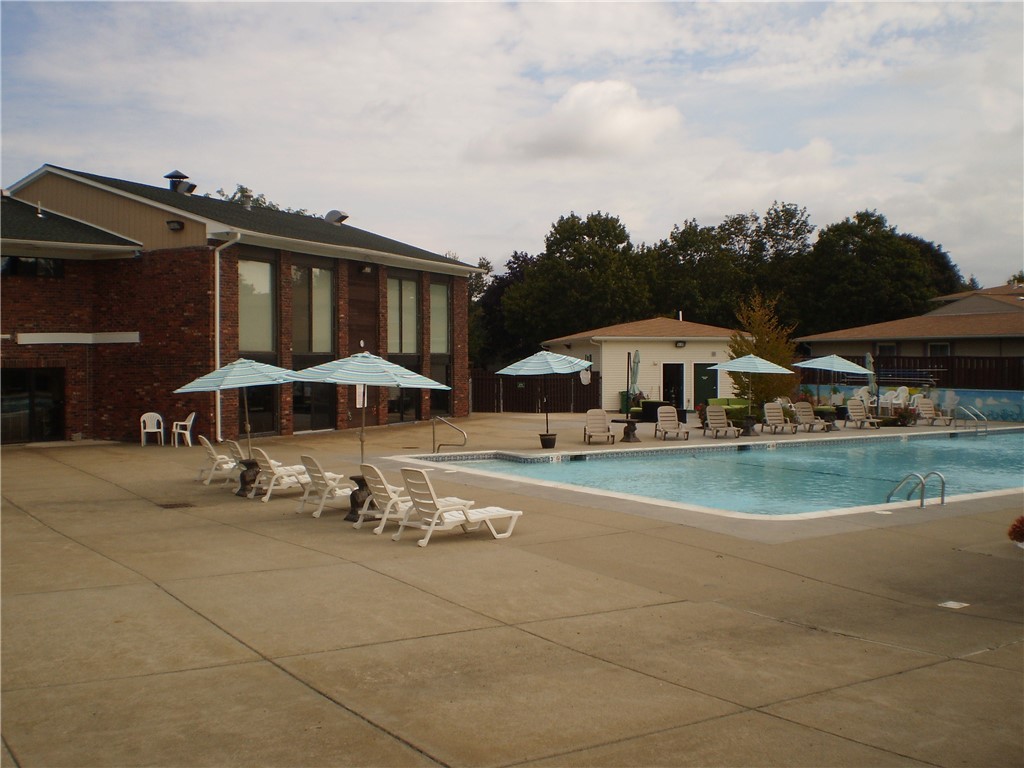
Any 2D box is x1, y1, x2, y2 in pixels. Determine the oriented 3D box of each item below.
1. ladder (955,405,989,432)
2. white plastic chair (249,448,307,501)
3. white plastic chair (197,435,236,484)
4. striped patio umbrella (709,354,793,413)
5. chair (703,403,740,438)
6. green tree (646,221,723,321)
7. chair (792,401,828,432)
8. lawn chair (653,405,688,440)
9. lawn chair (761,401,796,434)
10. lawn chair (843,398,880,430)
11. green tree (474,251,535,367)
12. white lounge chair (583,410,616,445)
[{"bbox_3d":[14.800,1.111,34.300,0.550,0.900,0.850,-1,2,-33],"label":"ladder"},{"bbox_3d":[-3.760,1.526,18.851,1.500,0.930,0.680,-1,2,-32],"label":"white plastic chair"},{"bbox_3d":[-5.174,1.408,20.188,1.600,0.890,0.680,-1,2,-35],"label":"white plastic chair"},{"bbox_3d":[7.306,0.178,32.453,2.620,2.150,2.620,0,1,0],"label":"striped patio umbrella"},{"bbox_3d":[6.330,1.144,31.846,0.700,0.950,1.450,0,2,-9],"label":"chair"},{"bbox_3d":[11.916,-5.542,73.872,6.230,11.910,6.500,0,2,0],"label":"green tree"},{"bbox_3d":[9.750,1.066,34.545,0.700,0.950,1.450,0,2,-12],"label":"chair"},{"bbox_3d":[4.720,1.161,31.246,0.700,0.950,1.450,0,2,-5],"label":"lawn chair"},{"bbox_3d":[8.283,1.079,32.858,0.680,0.930,1.580,0,1,-5],"label":"lawn chair"},{"bbox_3d":[11.627,1.020,35.317,0.680,0.930,1.580,0,1,-11],"label":"lawn chair"},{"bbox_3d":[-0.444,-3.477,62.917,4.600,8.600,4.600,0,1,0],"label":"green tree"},{"bbox_3d":[2.373,1.178,28.708,0.680,0.930,1.580,0,1,-1],"label":"white lounge chair"}]

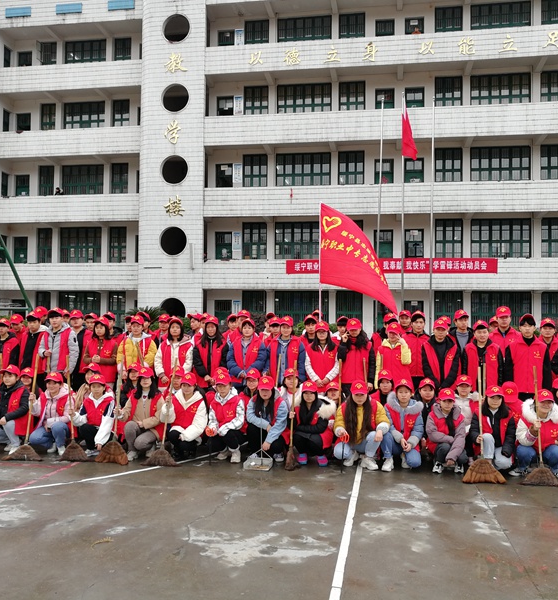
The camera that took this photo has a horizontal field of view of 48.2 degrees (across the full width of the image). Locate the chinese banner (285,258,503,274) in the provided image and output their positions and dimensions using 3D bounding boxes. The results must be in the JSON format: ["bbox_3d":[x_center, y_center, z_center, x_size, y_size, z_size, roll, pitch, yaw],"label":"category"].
[{"bbox_3d":[5.031,-1.507,28.496,9.505,0.630,0.060,0,-3,10],"label":"chinese banner"}]

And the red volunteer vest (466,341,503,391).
[{"bbox_3d":[2.662,0.875,8.150,0.480,0.680,0.310,0,-1,12],"label":"red volunteer vest"}]

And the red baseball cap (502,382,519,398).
[{"bbox_3d":[2.727,1.084,7.350,0.190,0.150,0.260,0,33,14],"label":"red baseball cap"}]

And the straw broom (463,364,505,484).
[{"bbox_3d":[2.130,1.297,6.500,0.450,1.240,0.160,0,-1,10],"label":"straw broom"}]

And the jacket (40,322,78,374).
[{"bbox_3d":[-3.043,0.658,8.650,0.550,0.700,0.340,0,-2,12],"label":"jacket"}]

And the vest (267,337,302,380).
[{"bbox_3d":[0.076,0.853,8.650,0.460,0.680,0.300,1,-2,0],"label":"vest"}]

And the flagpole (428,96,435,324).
[{"bbox_3d":[5.522,-2.573,22.580,0.120,9.530,0.120,1,-1,10],"label":"flagpole"}]

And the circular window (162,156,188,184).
[{"bbox_3d":[-5.091,-6.326,30.602,1.300,1.300,0.250,0,-3,10],"label":"circular window"}]

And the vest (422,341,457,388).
[{"bbox_3d":[2.109,0.808,8.200,0.480,0.640,0.280,0,-1,11],"label":"vest"}]

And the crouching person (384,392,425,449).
[{"bbox_3d":[1.421,1.393,7.108,0.540,1.000,0.680,0,-1,7],"label":"crouching person"}]

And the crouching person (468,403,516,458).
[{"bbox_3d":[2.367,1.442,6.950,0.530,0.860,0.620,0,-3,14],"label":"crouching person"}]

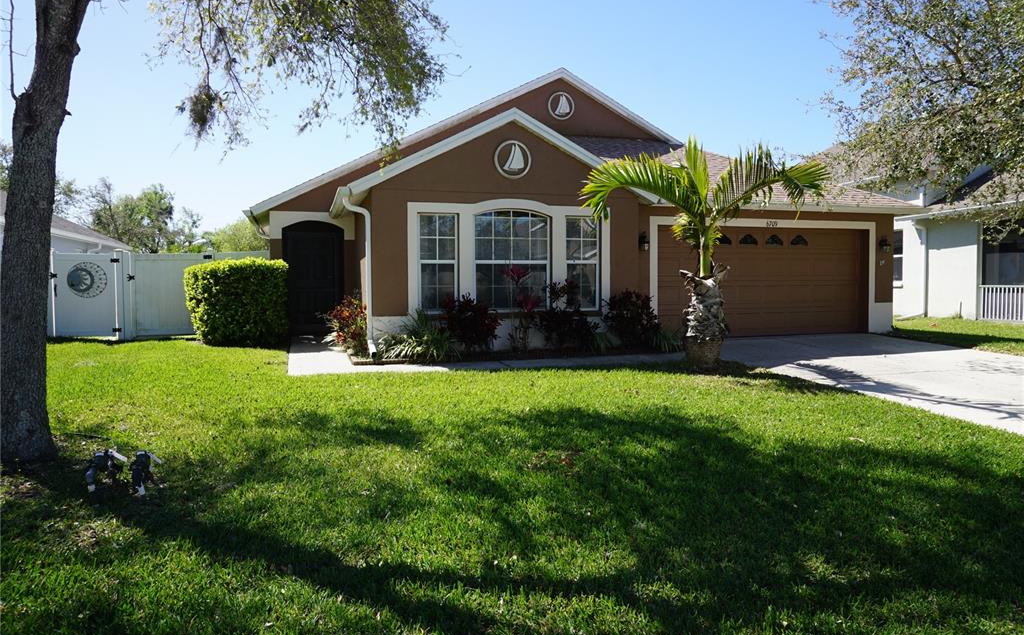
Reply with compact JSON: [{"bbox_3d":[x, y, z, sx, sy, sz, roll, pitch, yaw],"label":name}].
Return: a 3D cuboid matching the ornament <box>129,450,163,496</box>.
[{"bbox_3d":[-2.443,1.040,4.550,0.180,0.260,0.190,0,3,20],"label":"ornament"}]

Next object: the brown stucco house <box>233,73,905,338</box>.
[{"bbox_3d":[0.374,-2.651,17.885,13.300,5.800,13.000,-1,2,-17],"label":"brown stucco house"}]

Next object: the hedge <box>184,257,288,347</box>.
[{"bbox_3d":[-5.066,-0.268,12.600,1.780,1.560,1.400,-1,2,-17],"label":"hedge"}]

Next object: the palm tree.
[{"bbox_3d":[2.693,-0.914,9.600,3.350,3.150,2.700,-1,2,-17],"label":"palm tree"}]

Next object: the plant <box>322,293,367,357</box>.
[{"bbox_3d":[-2.683,0.105,11.000,0.800,0.970,0.750,-1,2,-17],"label":"plant"}]

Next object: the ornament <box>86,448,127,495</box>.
[{"bbox_3d":[-2.739,1.038,4.600,0.230,0.260,0.210,0,3,20],"label":"ornament"}]

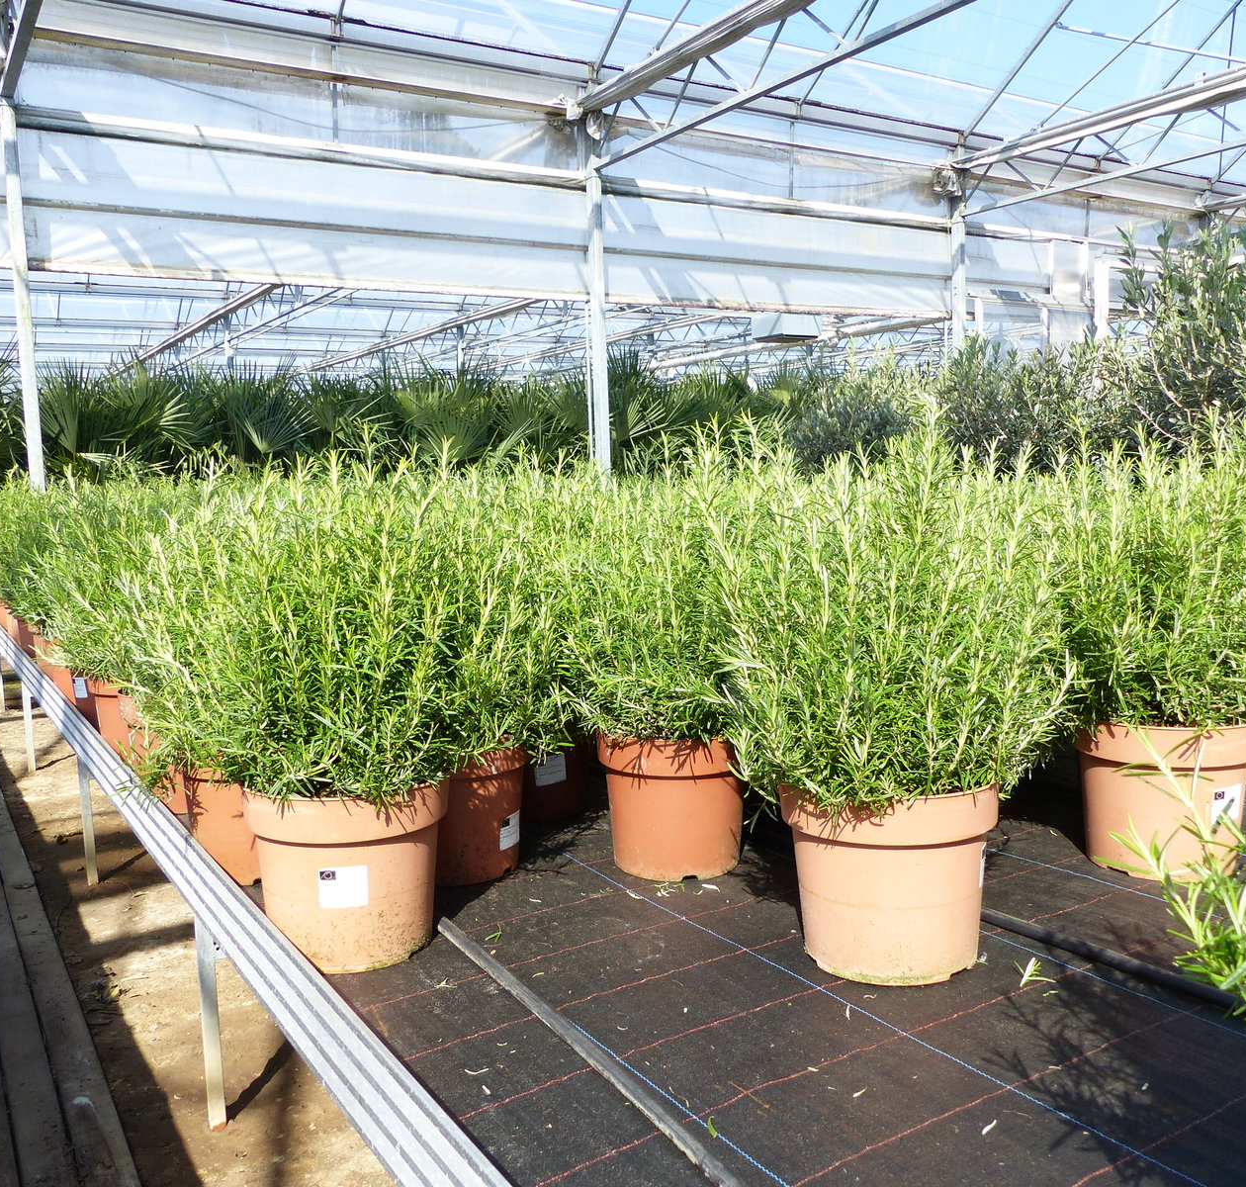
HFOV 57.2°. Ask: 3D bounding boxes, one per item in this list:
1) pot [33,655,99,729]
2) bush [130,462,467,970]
[{"bbox_3d":[-1.526,0.244,3.216,0.225,0.202,0.225,-2,6,0],"label":"pot"},{"bbox_3d":[-0.410,0.153,1.490,0.420,0.628,0.400,-2,6,0],"label":"bush"}]

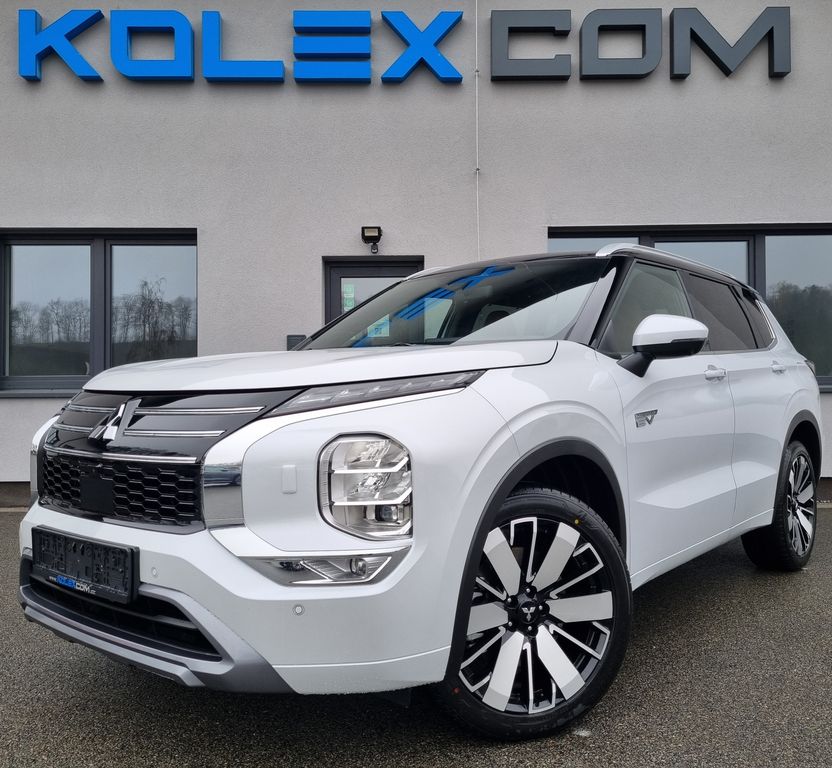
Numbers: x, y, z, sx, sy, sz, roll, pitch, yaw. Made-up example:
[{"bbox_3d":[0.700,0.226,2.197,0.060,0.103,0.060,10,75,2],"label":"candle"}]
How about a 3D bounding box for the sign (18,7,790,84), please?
[{"bbox_3d":[-0.101,-3.116,7.048,7.066,0.640,0.110,0,-1,0],"label":"sign"}]

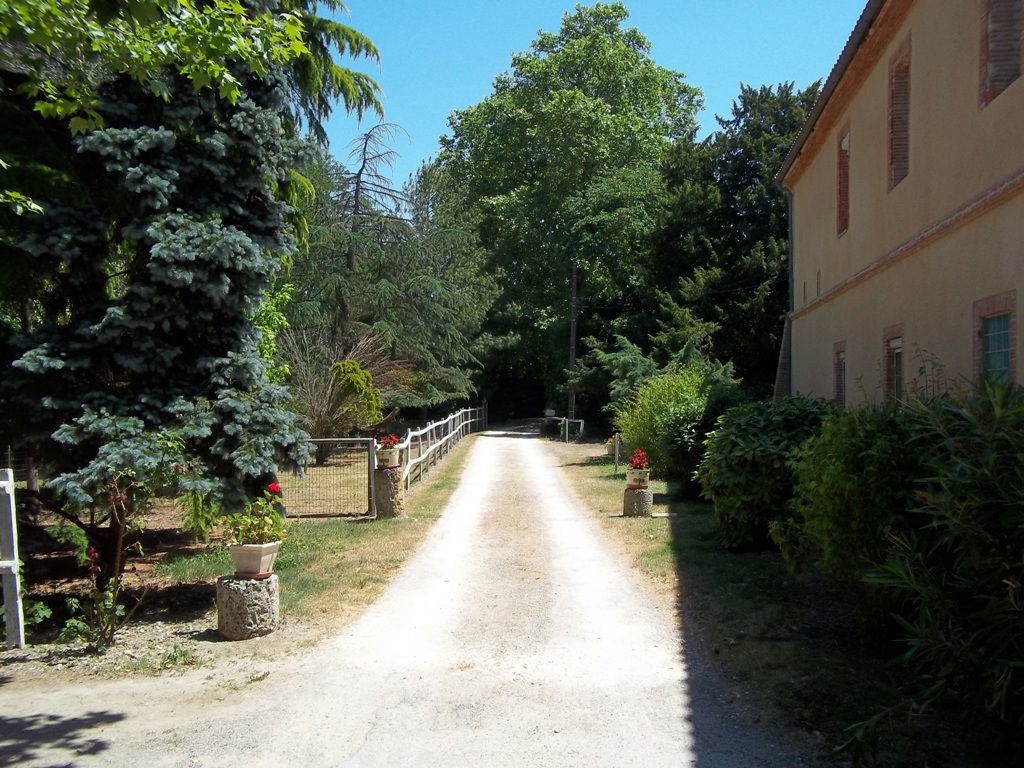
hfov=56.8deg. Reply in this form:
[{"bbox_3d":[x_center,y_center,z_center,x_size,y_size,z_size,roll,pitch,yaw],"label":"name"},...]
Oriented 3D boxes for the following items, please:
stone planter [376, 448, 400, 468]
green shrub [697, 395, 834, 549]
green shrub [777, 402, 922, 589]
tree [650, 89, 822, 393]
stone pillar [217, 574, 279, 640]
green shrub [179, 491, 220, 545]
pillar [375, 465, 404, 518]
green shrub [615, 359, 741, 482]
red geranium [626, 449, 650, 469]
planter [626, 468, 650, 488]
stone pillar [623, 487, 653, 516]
[{"bbox_3d":[-1.720,1.016,13.185,0.320,0.260,0.310,0,-1,0],"label":"stone planter"},{"bbox_3d":[3.085,0.967,11.386,1.800,1.680,1.900,0,-1,0],"label":"green shrub"},{"bbox_3d":[3.314,0.981,9.185,1.450,1.580,1.600,0,-1,0],"label":"green shrub"},{"bbox_3d":[7.194,-3.738,30.065,6.200,11.700,6.200,0,-1,0],"label":"tree"},{"bbox_3d":[-1.834,1.533,6.576,0.420,0.390,0.420,0,-1,0],"label":"stone pillar"},{"bbox_3d":[-3.492,1.483,10.577,0.480,0.620,0.460,0,-1,0],"label":"green shrub"},{"bbox_3d":[-1.712,1.486,13.177,0.400,0.700,0.390,0,-1,0],"label":"pillar"},{"bbox_3d":[3.530,0.701,20.191,2.600,2.500,2.500,0,-1,0],"label":"green shrub"},{"bbox_3d":[1.755,1.031,13.185,0.280,0.290,0.280,0,-1,0],"label":"red geranium"},{"bbox_3d":[1.761,1.306,13.180,0.320,0.260,0.310,0,-1,0],"label":"planter"},{"bbox_3d":[1.747,1.636,13.175,0.400,0.400,0.390,0,-1,0],"label":"stone pillar"}]

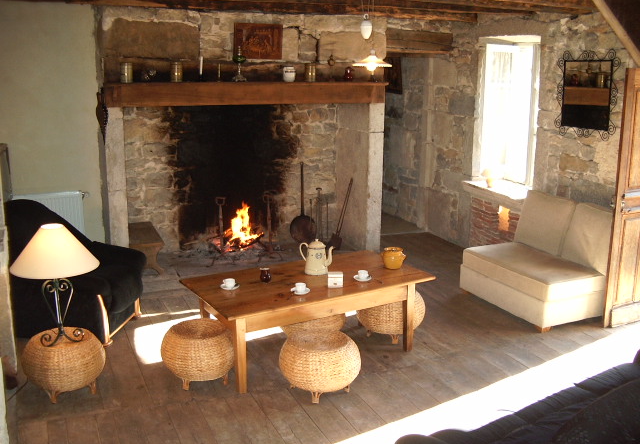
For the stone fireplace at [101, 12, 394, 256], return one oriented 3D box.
[{"bbox_3d":[-0.732,-0.816,7.072,2.740,2.493,0.629,-5,14,-21],"label":"stone fireplace"}]

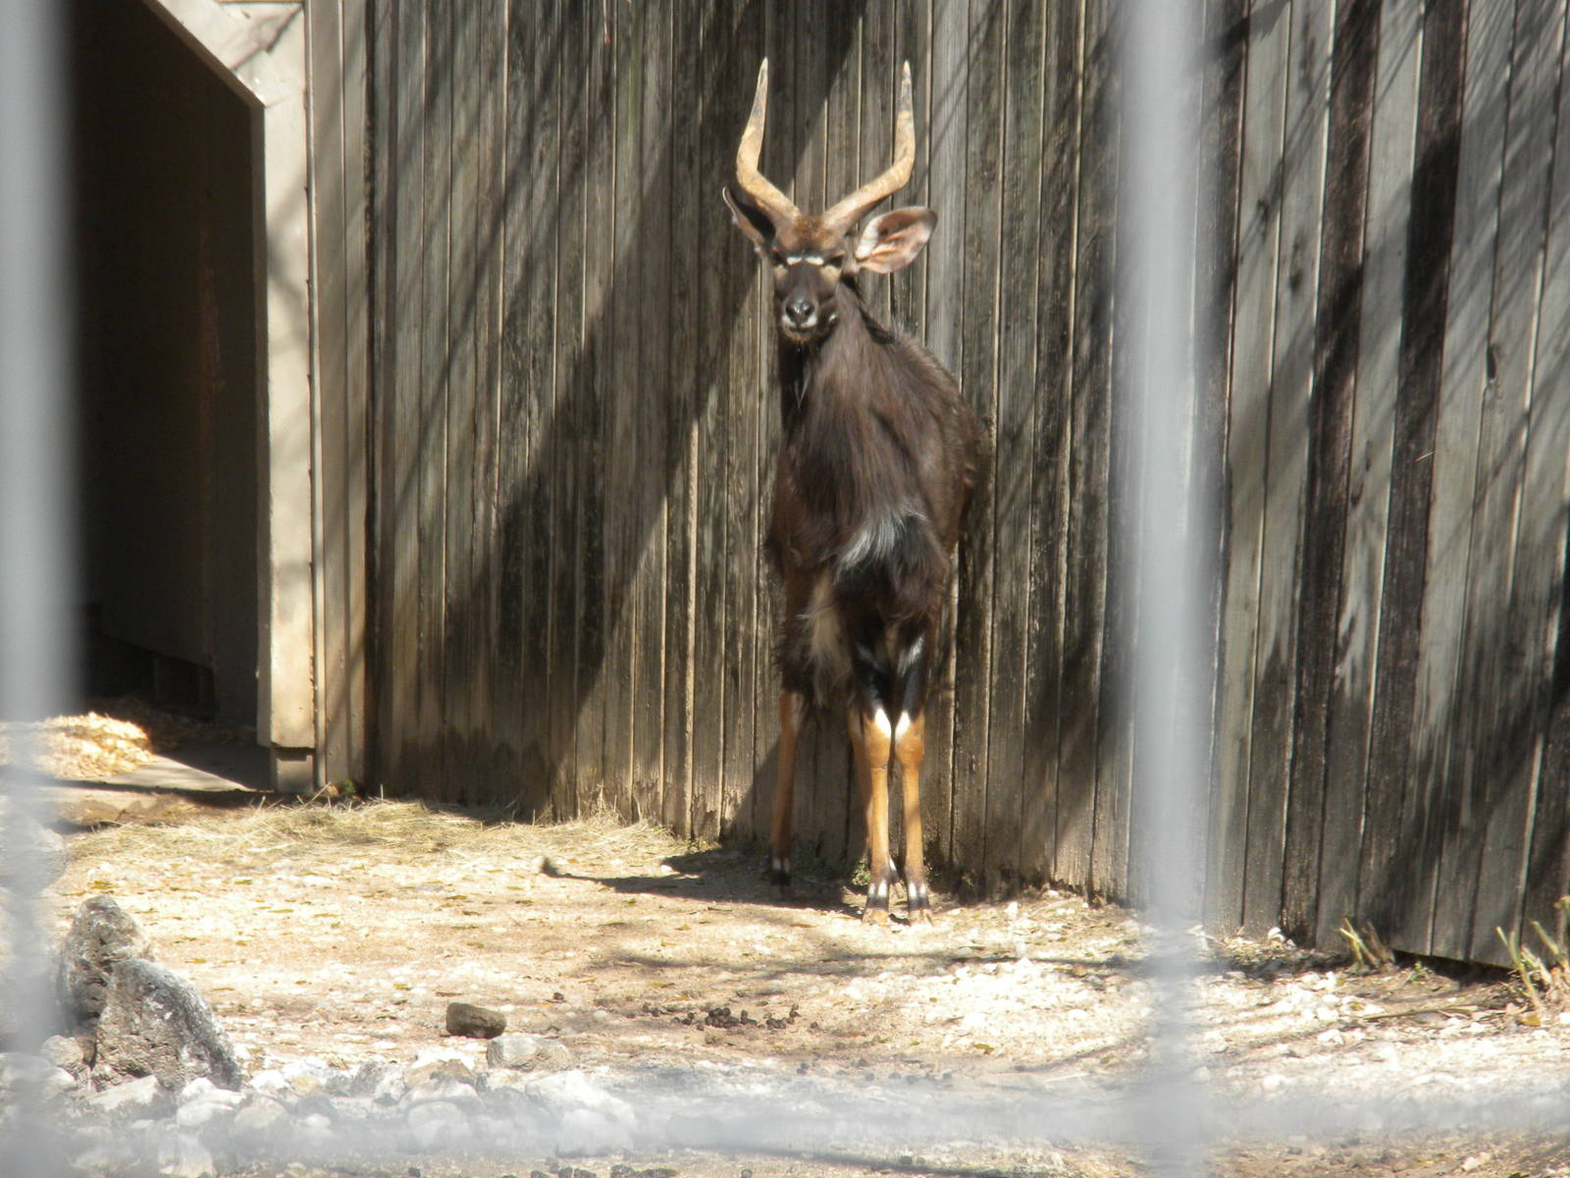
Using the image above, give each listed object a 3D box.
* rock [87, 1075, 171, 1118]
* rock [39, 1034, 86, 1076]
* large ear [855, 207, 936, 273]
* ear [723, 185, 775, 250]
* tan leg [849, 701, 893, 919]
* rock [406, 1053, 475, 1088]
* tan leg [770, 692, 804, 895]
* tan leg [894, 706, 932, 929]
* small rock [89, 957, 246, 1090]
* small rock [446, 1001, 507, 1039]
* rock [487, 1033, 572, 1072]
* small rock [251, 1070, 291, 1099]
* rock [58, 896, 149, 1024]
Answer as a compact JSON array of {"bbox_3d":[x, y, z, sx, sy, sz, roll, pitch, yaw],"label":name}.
[{"bbox_3d":[-0.965,0.748,17.350,0.122,0.060,0.092,0,3,0],"label":"rock"},{"bbox_3d":[-1.148,0.742,18.750,0.074,0.068,0.068,0,3,0],"label":"rock"},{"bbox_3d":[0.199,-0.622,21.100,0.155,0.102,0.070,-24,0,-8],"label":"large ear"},{"bbox_3d":[-0.064,-0.681,21.650,0.075,0.155,0.075,-36,-3,-7],"label":"ear"},{"bbox_3d":[0.167,0.417,21.850,0.065,0.400,0.095,0,3,0],"label":"tan leg"},{"bbox_3d":[-0.518,0.726,17.750,0.104,0.053,0.085,0,3,0],"label":"rock"},{"bbox_3d":[0.005,0.390,22.500,0.063,0.385,0.110,0,3,0],"label":"tan leg"},{"bbox_3d":[0.229,0.411,21.200,0.067,0.375,0.095,0,3,-3],"label":"tan leg"},{"bbox_3d":[-0.926,0.657,17.720,0.222,0.197,0.165,0,3,0],"label":"small rock"},{"bbox_3d":[-0.509,0.713,19.500,0.099,0.056,0.070,0,3,0],"label":"small rock"},{"bbox_3d":[-0.395,0.713,18.150,0.128,0.057,0.095,0,3,0],"label":"rock"},{"bbox_3d":[-0.811,0.783,18.600,0.064,0.045,0.055,0,3,0],"label":"small rock"},{"bbox_3d":[-1.099,0.617,19.050,0.150,0.240,0.140,0,3,0],"label":"rock"}]

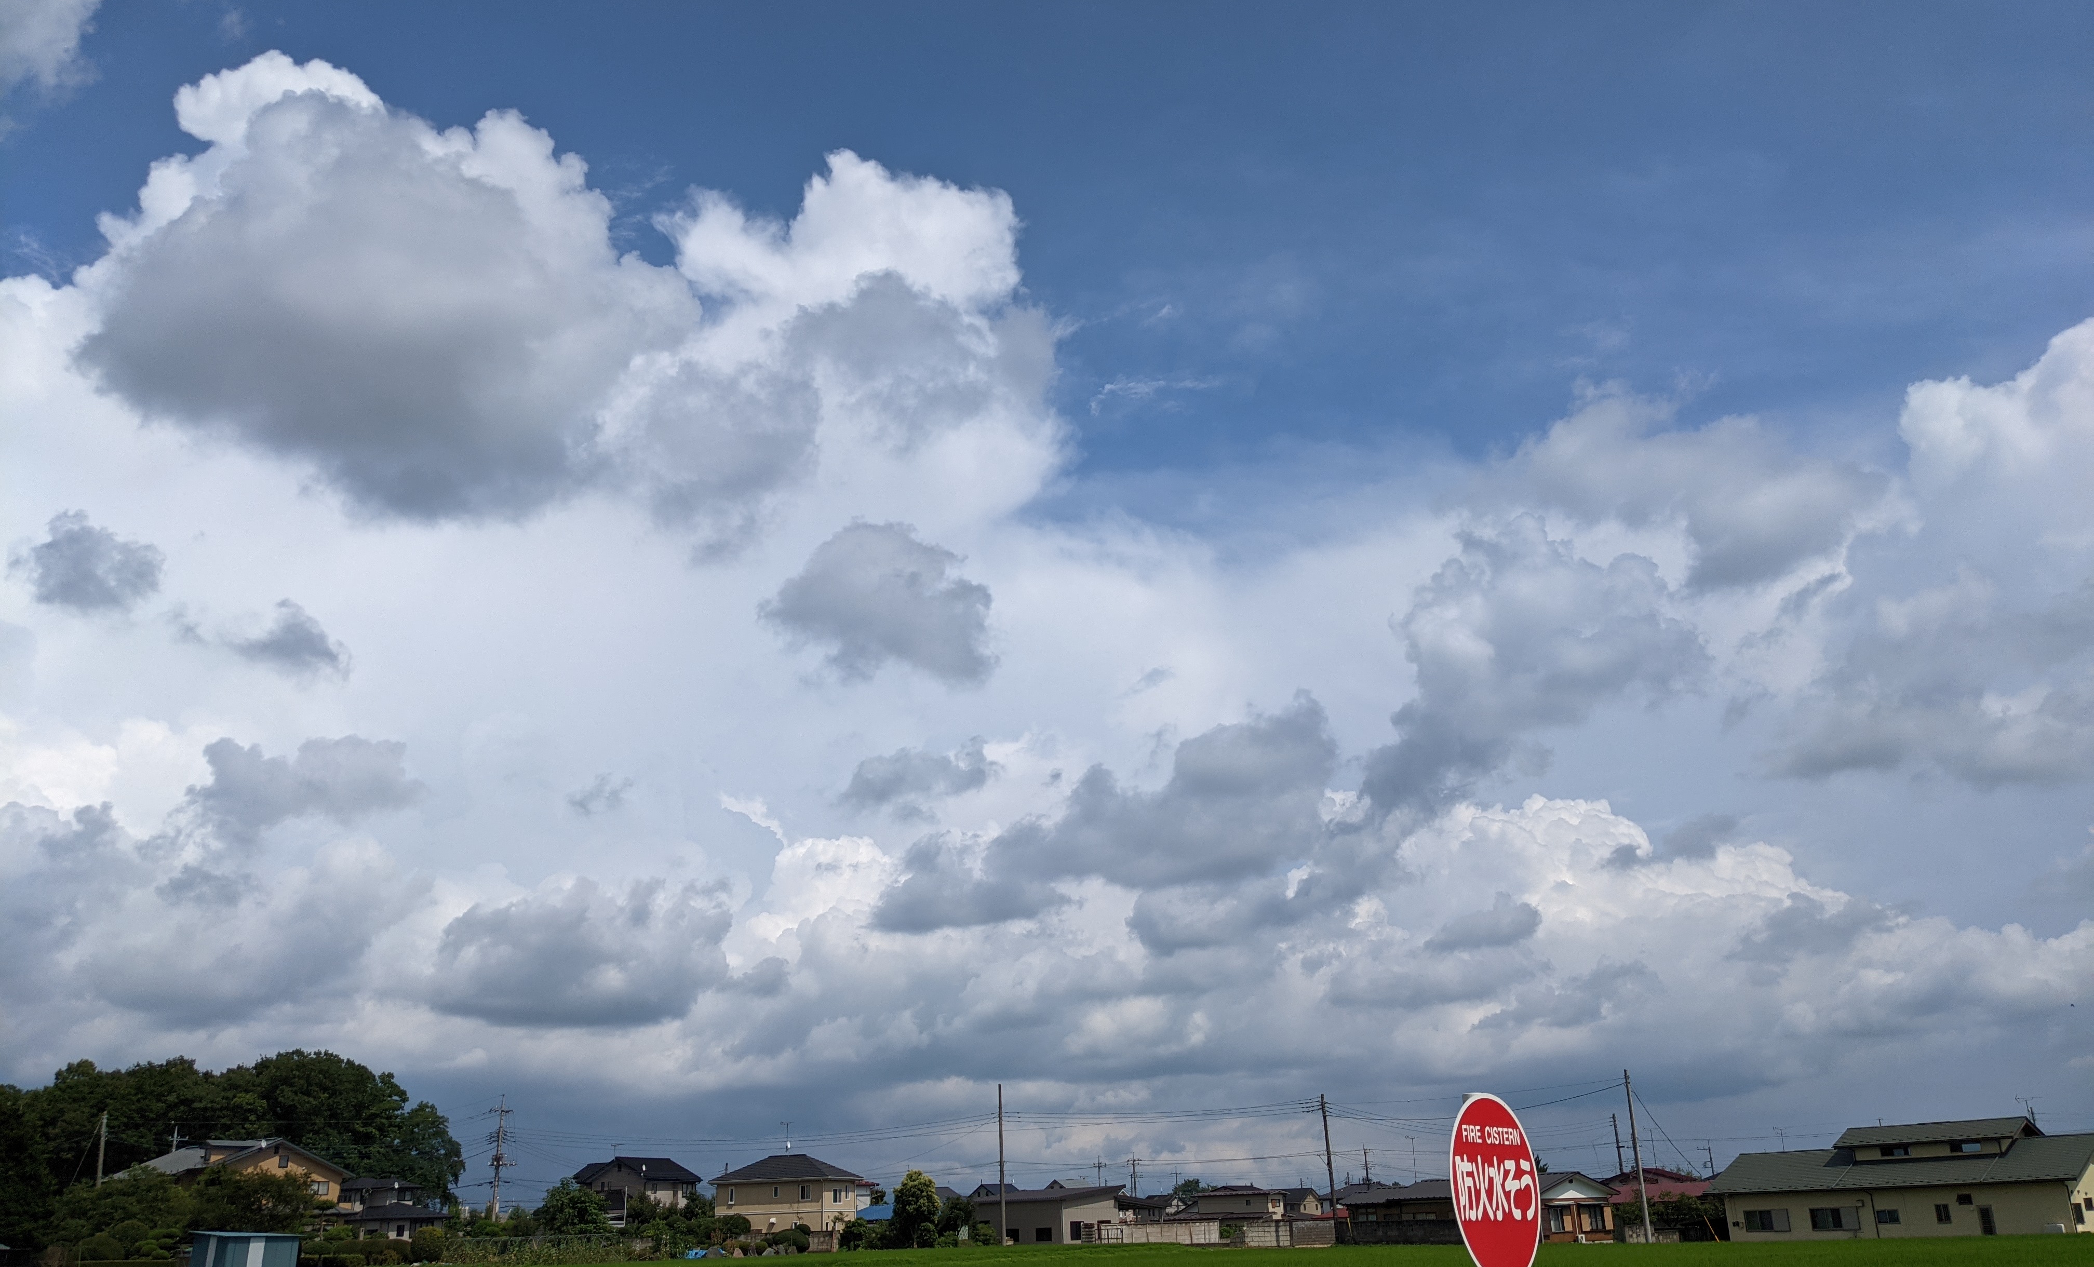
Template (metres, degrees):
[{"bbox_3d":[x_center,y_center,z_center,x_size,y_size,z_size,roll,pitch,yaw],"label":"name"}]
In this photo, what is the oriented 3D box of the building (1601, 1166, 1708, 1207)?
[{"bbox_3d":[46.632,43.454,124.651,8.500,5.300,6.200,-12,-23,28],"label":"building"}]

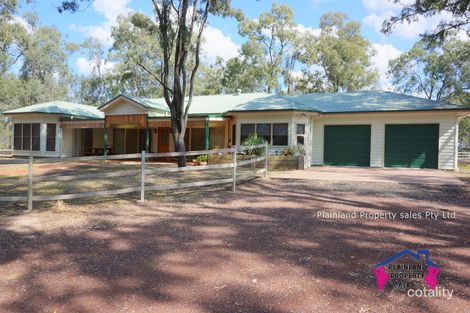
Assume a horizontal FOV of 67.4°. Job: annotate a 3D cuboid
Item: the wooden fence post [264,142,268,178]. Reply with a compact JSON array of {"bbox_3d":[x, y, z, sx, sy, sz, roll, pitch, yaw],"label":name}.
[{"bbox_3d":[1.075,0.110,12.100,0.090,1.230,0.090,1,0,22],"label":"wooden fence post"}]

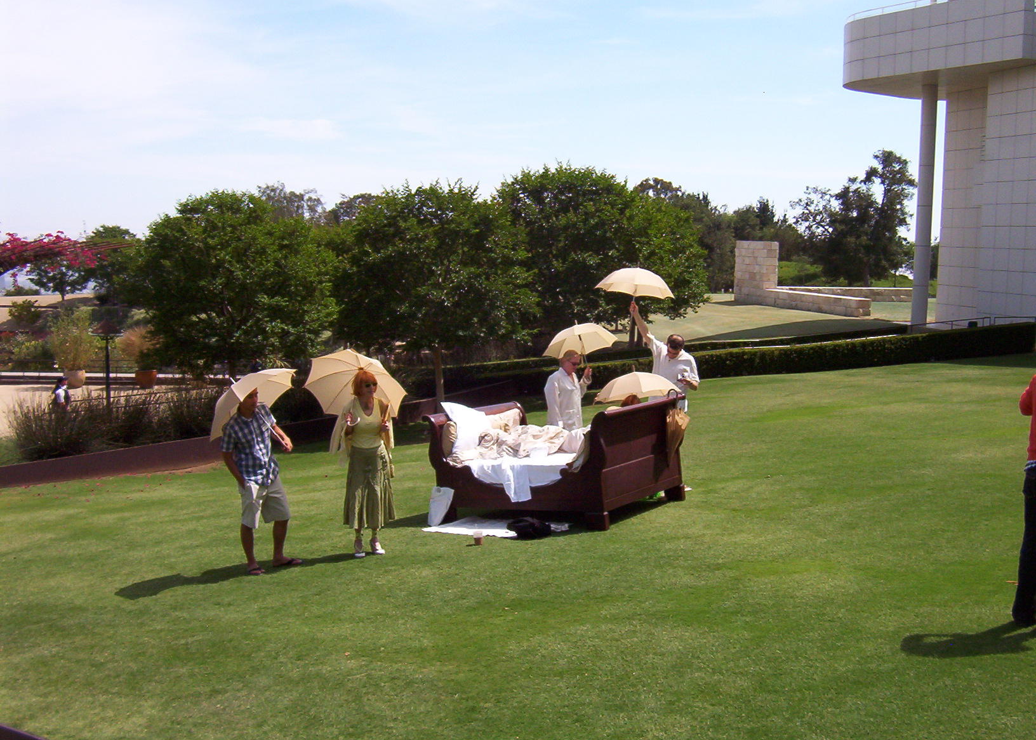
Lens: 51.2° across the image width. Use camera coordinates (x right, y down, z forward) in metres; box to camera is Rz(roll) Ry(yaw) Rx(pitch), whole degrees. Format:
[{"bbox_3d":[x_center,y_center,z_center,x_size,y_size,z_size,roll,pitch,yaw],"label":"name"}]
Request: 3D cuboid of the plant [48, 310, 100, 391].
[{"bbox_3d":[-13.992,-0.674,34.210,1.682,2.529,1.600,0,8,0],"label":"plant"}]

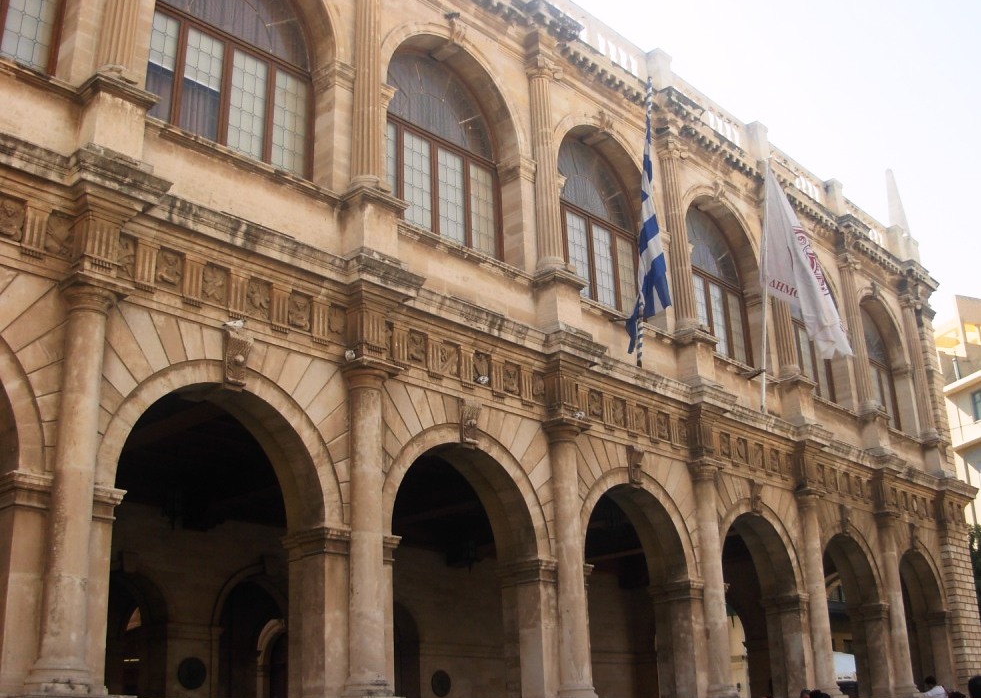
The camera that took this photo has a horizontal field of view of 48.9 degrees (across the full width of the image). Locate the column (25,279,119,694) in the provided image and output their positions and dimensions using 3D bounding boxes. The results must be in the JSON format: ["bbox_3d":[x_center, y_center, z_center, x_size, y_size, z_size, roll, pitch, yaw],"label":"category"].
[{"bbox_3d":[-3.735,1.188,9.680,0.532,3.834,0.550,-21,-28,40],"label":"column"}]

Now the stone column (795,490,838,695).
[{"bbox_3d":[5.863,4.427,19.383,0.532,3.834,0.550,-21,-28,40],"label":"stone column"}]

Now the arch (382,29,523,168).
[{"bbox_3d":[-0.697,-4.211,16.936,0.600,1.688,3.300,-21,-28,40],"label":"arch"}]

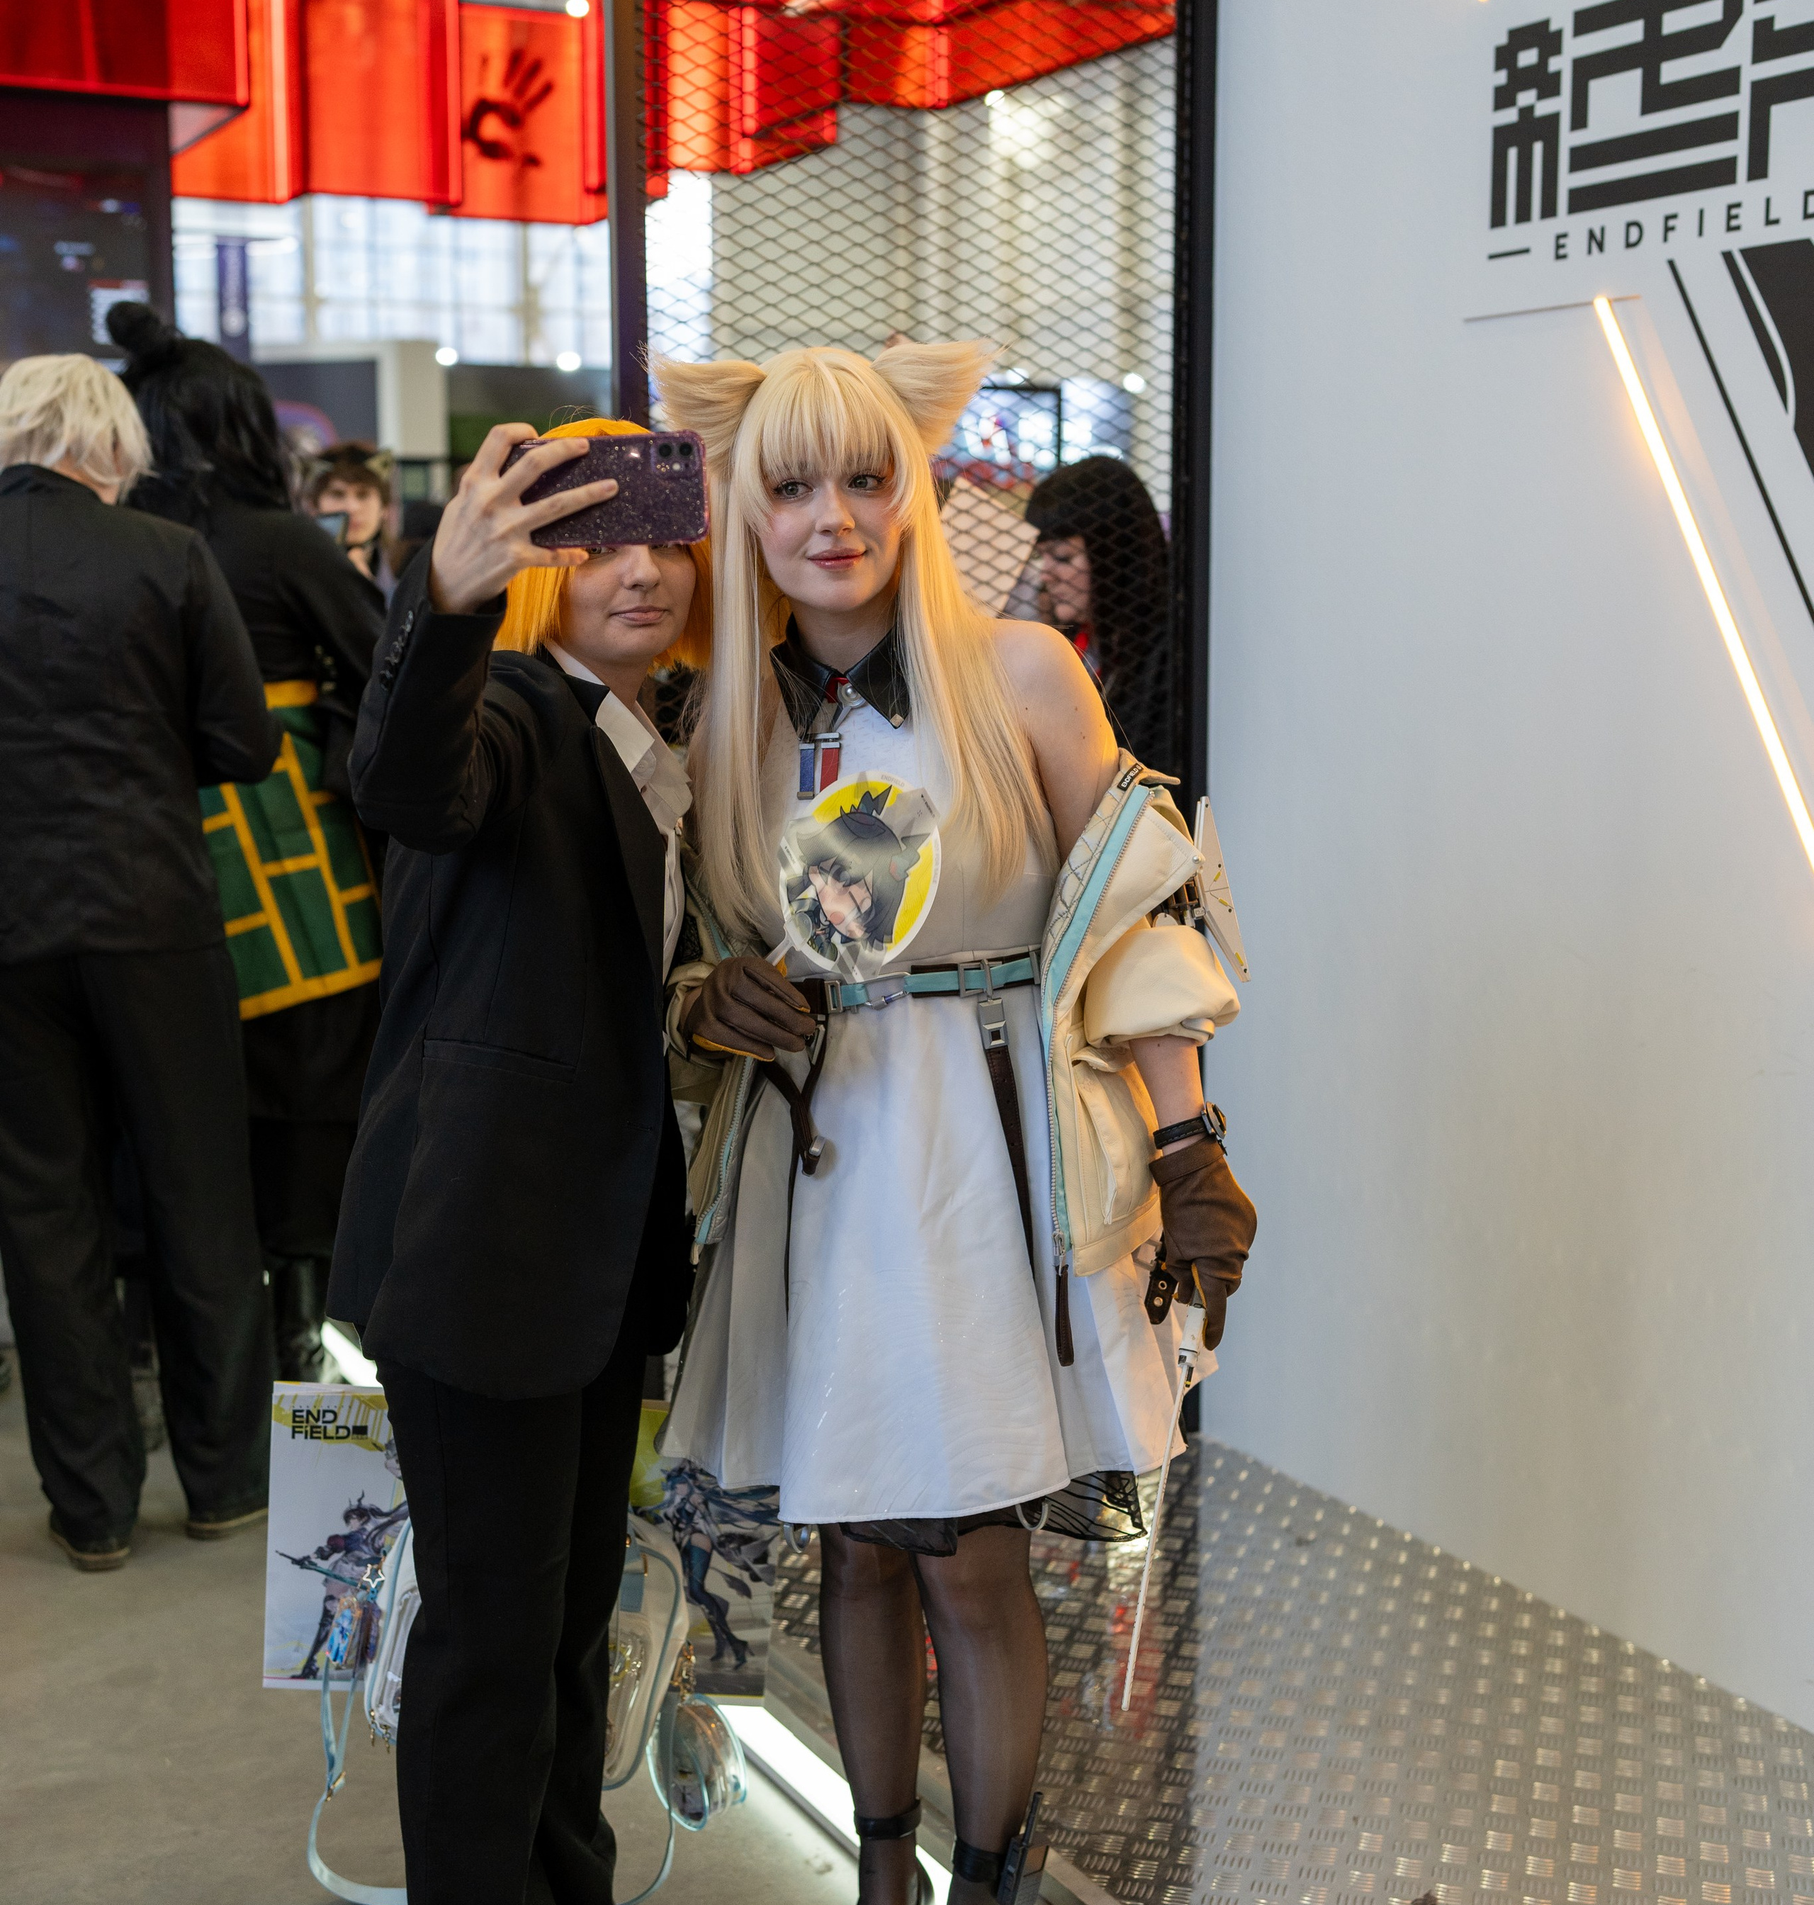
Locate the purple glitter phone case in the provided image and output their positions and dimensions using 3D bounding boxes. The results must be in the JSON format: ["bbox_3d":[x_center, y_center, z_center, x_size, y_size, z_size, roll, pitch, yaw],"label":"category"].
[{"bbox_3d":[-0.222,-0.339,1.950,0.155,0.079,0.012,-2,8,5],"label":"purple glitter phone case"}]

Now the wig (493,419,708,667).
[{"bbox_3d":[-0.284,-0.393,2.500,0.200,0.240,0.225,-3,8,-20],"label":"wig"}]

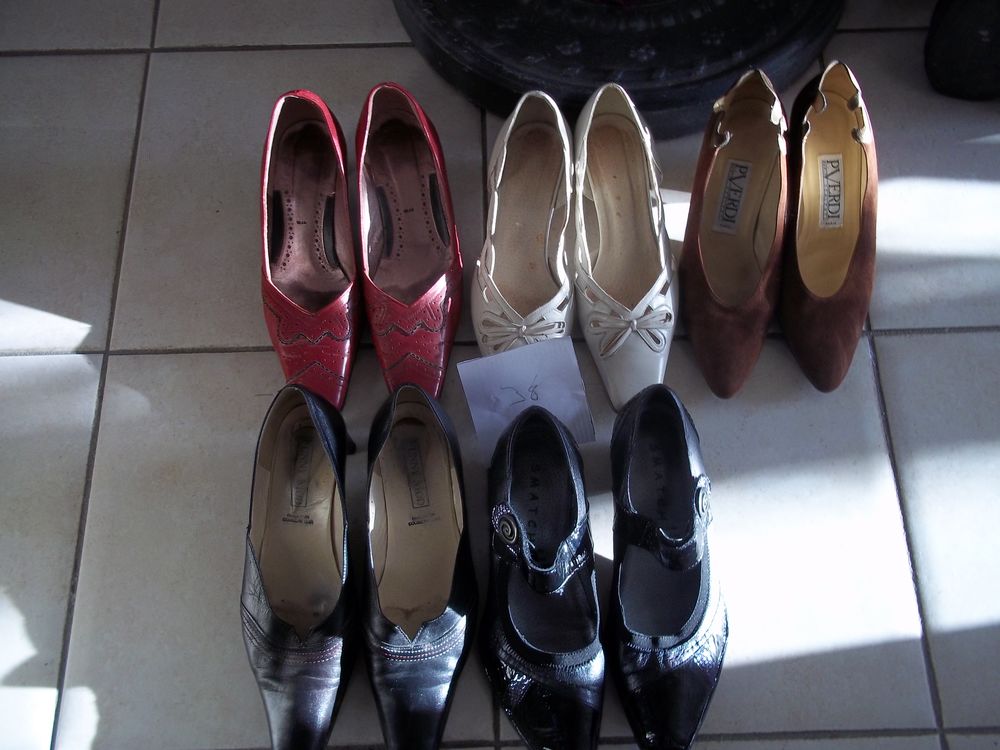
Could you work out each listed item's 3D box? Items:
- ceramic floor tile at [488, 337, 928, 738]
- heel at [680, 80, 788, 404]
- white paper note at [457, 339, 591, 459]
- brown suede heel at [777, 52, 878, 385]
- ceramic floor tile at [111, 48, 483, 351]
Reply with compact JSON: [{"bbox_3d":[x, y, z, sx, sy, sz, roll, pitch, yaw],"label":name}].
[{"bbox_3d":[0.157,0.118,0.828,0.322,0.009,0.321,-1,67,0],"label":"ceramic floor tile"},{"bbox_3d":[0.197,-0.115,0.861,0.082,0.111,0.256,6,67,3],"label":"heel"},{"bbox_3d":[0.022,0.021,0.848,0.093,0.006,0.090,-14,85,-5],"label":"white paper note"},{"bbox_3d":[0.279,-0.121,0.862,0.078,0.111,0.256,3,67,2],"label":"brown suede heel"},{"bbox_3d":[-0.176,-0.170,0.955,0.322,0.009,0.321,-1,67,0],"label":"ceramic floor tile"}]

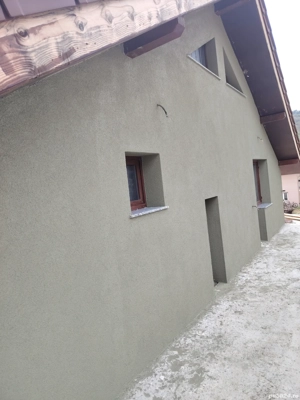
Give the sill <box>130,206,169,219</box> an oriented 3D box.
[{"bbox_3d":[-0.105,0.126,2.911,0.295,0.030,0.705,-5,3,35],"label":"sill"}]

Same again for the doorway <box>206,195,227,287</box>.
[{"bbox_3d":[0.925,0.669,4.353,0.250,1.404,0.511,-5,3,35],"label":"doorway"}]

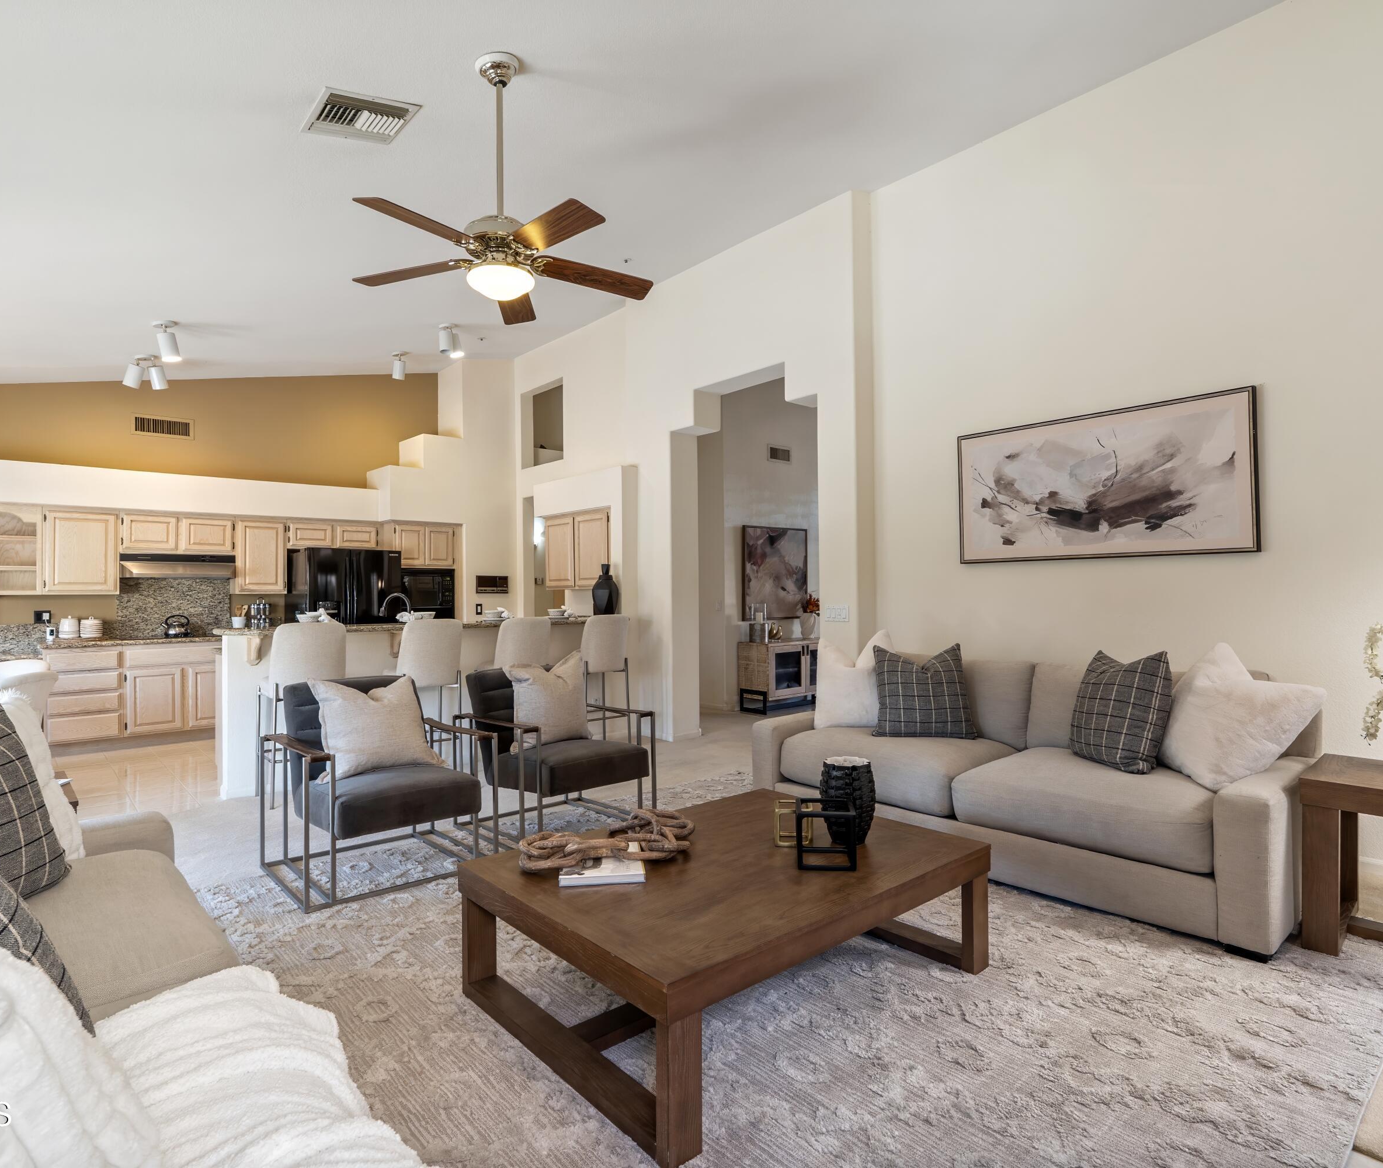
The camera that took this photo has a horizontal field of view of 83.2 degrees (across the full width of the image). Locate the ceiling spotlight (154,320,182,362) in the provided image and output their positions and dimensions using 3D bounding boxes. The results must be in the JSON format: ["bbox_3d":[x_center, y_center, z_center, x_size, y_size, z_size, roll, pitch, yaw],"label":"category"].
[{"bbox_3d":[-4.072,-1.884,6.053,0.192,0.301,0.200,0,-1,-41],"label":"ceiling spotlight"}]

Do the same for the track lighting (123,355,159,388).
[{"bbox_3d":[-4.721,-1.822,6.705,0.290,0.290,0.160,0,-1,-42],"label":"track lighting"}]

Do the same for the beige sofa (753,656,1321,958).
[{"bbox_3d":[1.537,0.884,3.954,0.970,0.880,2.490,0,-1,-42],"label":"beige sofa"}]

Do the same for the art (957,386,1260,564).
[{"bbox_3d":[2.402,-0.584,4.691,0.040,0.860,1.665,1,-1,-44],"label":"art"}]

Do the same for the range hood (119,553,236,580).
[{"bbox_3d":[-4.790,-0.156,7.232,0.890,0.227,0.450,0,-1,-41],"label":"range hood"}]

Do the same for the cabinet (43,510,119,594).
[{"bbox_3d":[-5.335,-0.272,6.799,0.518,0.732,0.320,0,-1,-41],"label":"cabinet"}]

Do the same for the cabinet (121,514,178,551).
[{"bbox_3d":[-4.981,-0.462,7.123,0.435,0.336,0.330,1,-1,-44],"label":"cabinet"}]

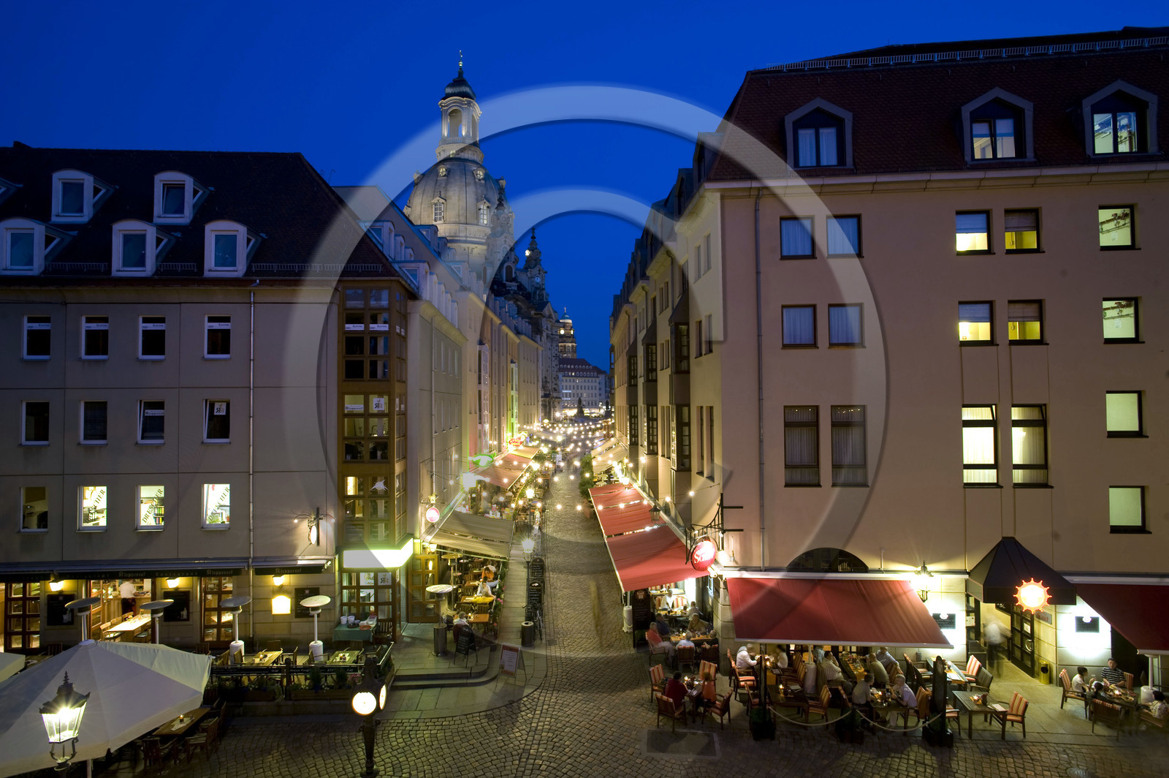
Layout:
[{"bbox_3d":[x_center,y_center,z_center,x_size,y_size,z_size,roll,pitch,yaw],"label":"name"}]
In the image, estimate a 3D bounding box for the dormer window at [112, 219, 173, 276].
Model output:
[{"bbox_3d":[-15.075,-4.658,21.156,1.297,1.909,1.380,0,-2,-3],"label":"dormer window"}]

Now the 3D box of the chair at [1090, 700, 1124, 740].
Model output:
[{"bbox_3d":[13.758,8.575,16.104,0.640,0.940,0.590,1,-2,-32],"label":"chair"}]

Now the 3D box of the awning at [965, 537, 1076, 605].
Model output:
[{"bbox_3d":[13.127,5.447,18.627,2.554,1.736,0.970,-1,-2,6],"label":"awning"}]

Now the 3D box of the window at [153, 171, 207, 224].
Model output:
[{"bbox_3d":[-15.816,-7.311,24.372,1.436,2.052,1.400,0,-2,-3],"label":"window"}]

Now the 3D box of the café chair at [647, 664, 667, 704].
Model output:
[{"bbox_3d":[2.428,9.140,19.003,0.620,0.950,0.600,-2,-2,33],"label":"café chair"}]

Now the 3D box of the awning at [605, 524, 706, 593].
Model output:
[{"bbox_3d":[2.601,6.638,24.853,2.850,0.780,8.400,0,-2,-3],"label":"awning"}]

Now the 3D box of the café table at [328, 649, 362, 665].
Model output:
[{"bbox_3d":[-7.795,9.040,19.851,0.800,0.750,1.160,0,-2,-3],"label":"café table"}]

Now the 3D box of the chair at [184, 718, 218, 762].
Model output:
[{"bbox_3d":[-9.899,9.091,16.038,0.590,0.910,0.560,0,-2,-4],"label":"chair"}]

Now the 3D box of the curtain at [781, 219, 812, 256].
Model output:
[{"bbox_3d":[6.776,-4.822,19.668,1.000,1.200,0.100,-1,-2,5],"label":"curtain"}]

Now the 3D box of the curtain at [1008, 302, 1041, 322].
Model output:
[{"bbox_3d":[13.392,-2.343,18.763,0.912,0.621,0.060,-1,-2,5],"label":"curtain"}]

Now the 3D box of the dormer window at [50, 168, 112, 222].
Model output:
[{"bbox_3d":[-18.309,-6.842,22.639,1.318,1.904,1.380,0,-2,-3],"label":"dormer window"}]

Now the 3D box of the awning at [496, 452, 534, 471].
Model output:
[{"bbox_3d":[-6.094,6.439,53.849,2.200,1.100,9.500,0,-2,-1],"label":"awning"}]

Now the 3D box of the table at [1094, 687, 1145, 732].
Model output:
[{"bbox_3d":[14.937,8.962,17.316,1.130,0.740,0.970,1,-2,-41],"label":"table"}]

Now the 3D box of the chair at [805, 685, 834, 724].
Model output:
[{"bbox_3d":[6.114,8.349,16.230,0.620,0.910,0.580,-1,-2,7],"label":"chair"}]

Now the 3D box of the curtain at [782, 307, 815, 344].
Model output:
[{"bbox_3d":[6.757,-1.996,19.431,1.001,1.219,0.080,-1,-2,5],"label":"curtain"}]

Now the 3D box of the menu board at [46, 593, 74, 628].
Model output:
[{"bbox_3d":[-17.050,7.199,20.023,0.863,1.061,0.060,0,-2,-3],"label":"menu board"}]

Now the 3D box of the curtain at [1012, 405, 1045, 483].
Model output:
[{"bbox_3d":[13.912,1.735,19.408,1.108,2.432,0.100,-1,-2,6],"label":"curtain"}]

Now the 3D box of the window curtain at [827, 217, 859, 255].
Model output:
[{"bbox_3d":[8.190,-4.832,19.533,1.000,1.220,0.100,-1,-2,5],"label":"window curtain"}]

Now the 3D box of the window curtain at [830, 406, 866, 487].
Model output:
[{"bbox_3d":[8.275,1.775,19.324,1.100,2.500,0.100,-1,-2,5],"label":"window curtain"}]

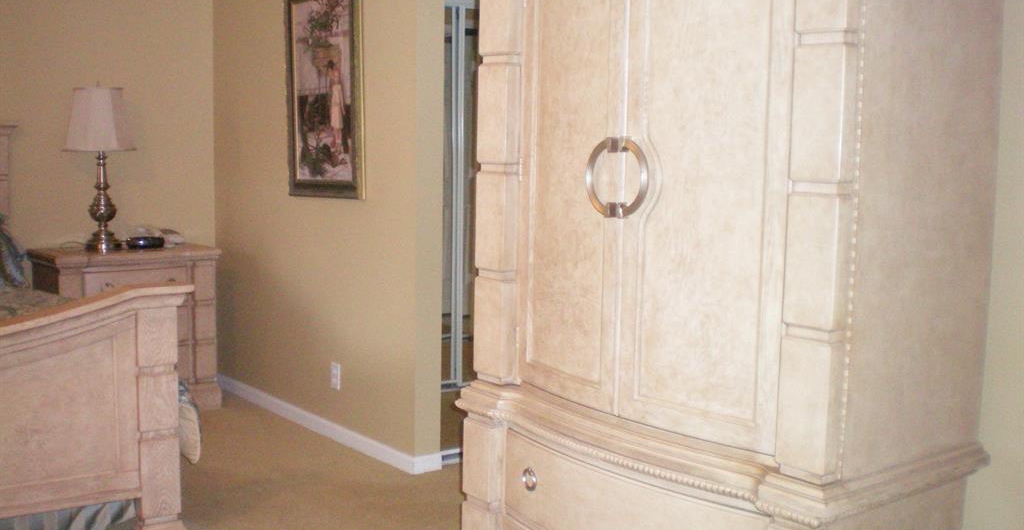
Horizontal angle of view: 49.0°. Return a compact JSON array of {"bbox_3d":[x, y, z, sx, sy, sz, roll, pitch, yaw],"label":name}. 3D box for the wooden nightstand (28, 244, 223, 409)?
[{"bbox_3d":[-1.794,0.311,5.252,0.740,0.750,0.440,-4,8,-38],"label":"wooden nightstand"}]

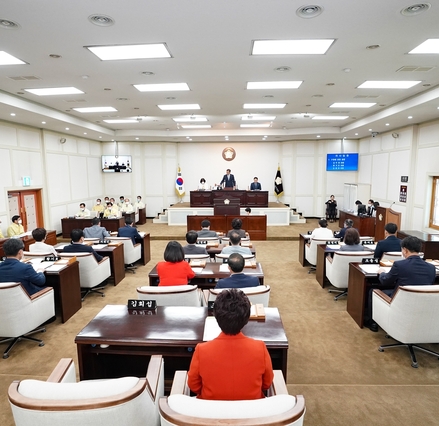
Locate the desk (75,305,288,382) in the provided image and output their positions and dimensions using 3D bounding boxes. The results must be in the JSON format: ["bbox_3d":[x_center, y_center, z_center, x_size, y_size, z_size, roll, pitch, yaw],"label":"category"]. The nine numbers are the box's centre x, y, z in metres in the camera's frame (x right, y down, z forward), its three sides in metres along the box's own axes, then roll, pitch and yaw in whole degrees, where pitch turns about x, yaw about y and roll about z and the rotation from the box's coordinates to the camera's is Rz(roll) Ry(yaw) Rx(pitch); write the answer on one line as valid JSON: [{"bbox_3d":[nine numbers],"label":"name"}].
[{"bbox_3d":[-0.273,1.282,2.415,1.585,0.765,0.551,0,8,3],"label":"desk"}]

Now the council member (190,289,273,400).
[{"bbox_3d":[0.069,1.077,1.812,0.530,1.316,0.775,0,8,3],"label":"council member"}]

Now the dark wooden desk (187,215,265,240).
[{"bbox_3d":[0.305,0.573,11.451,3.121,0.979,0.632,0,8,3],"label":"dark wooden desk"}]

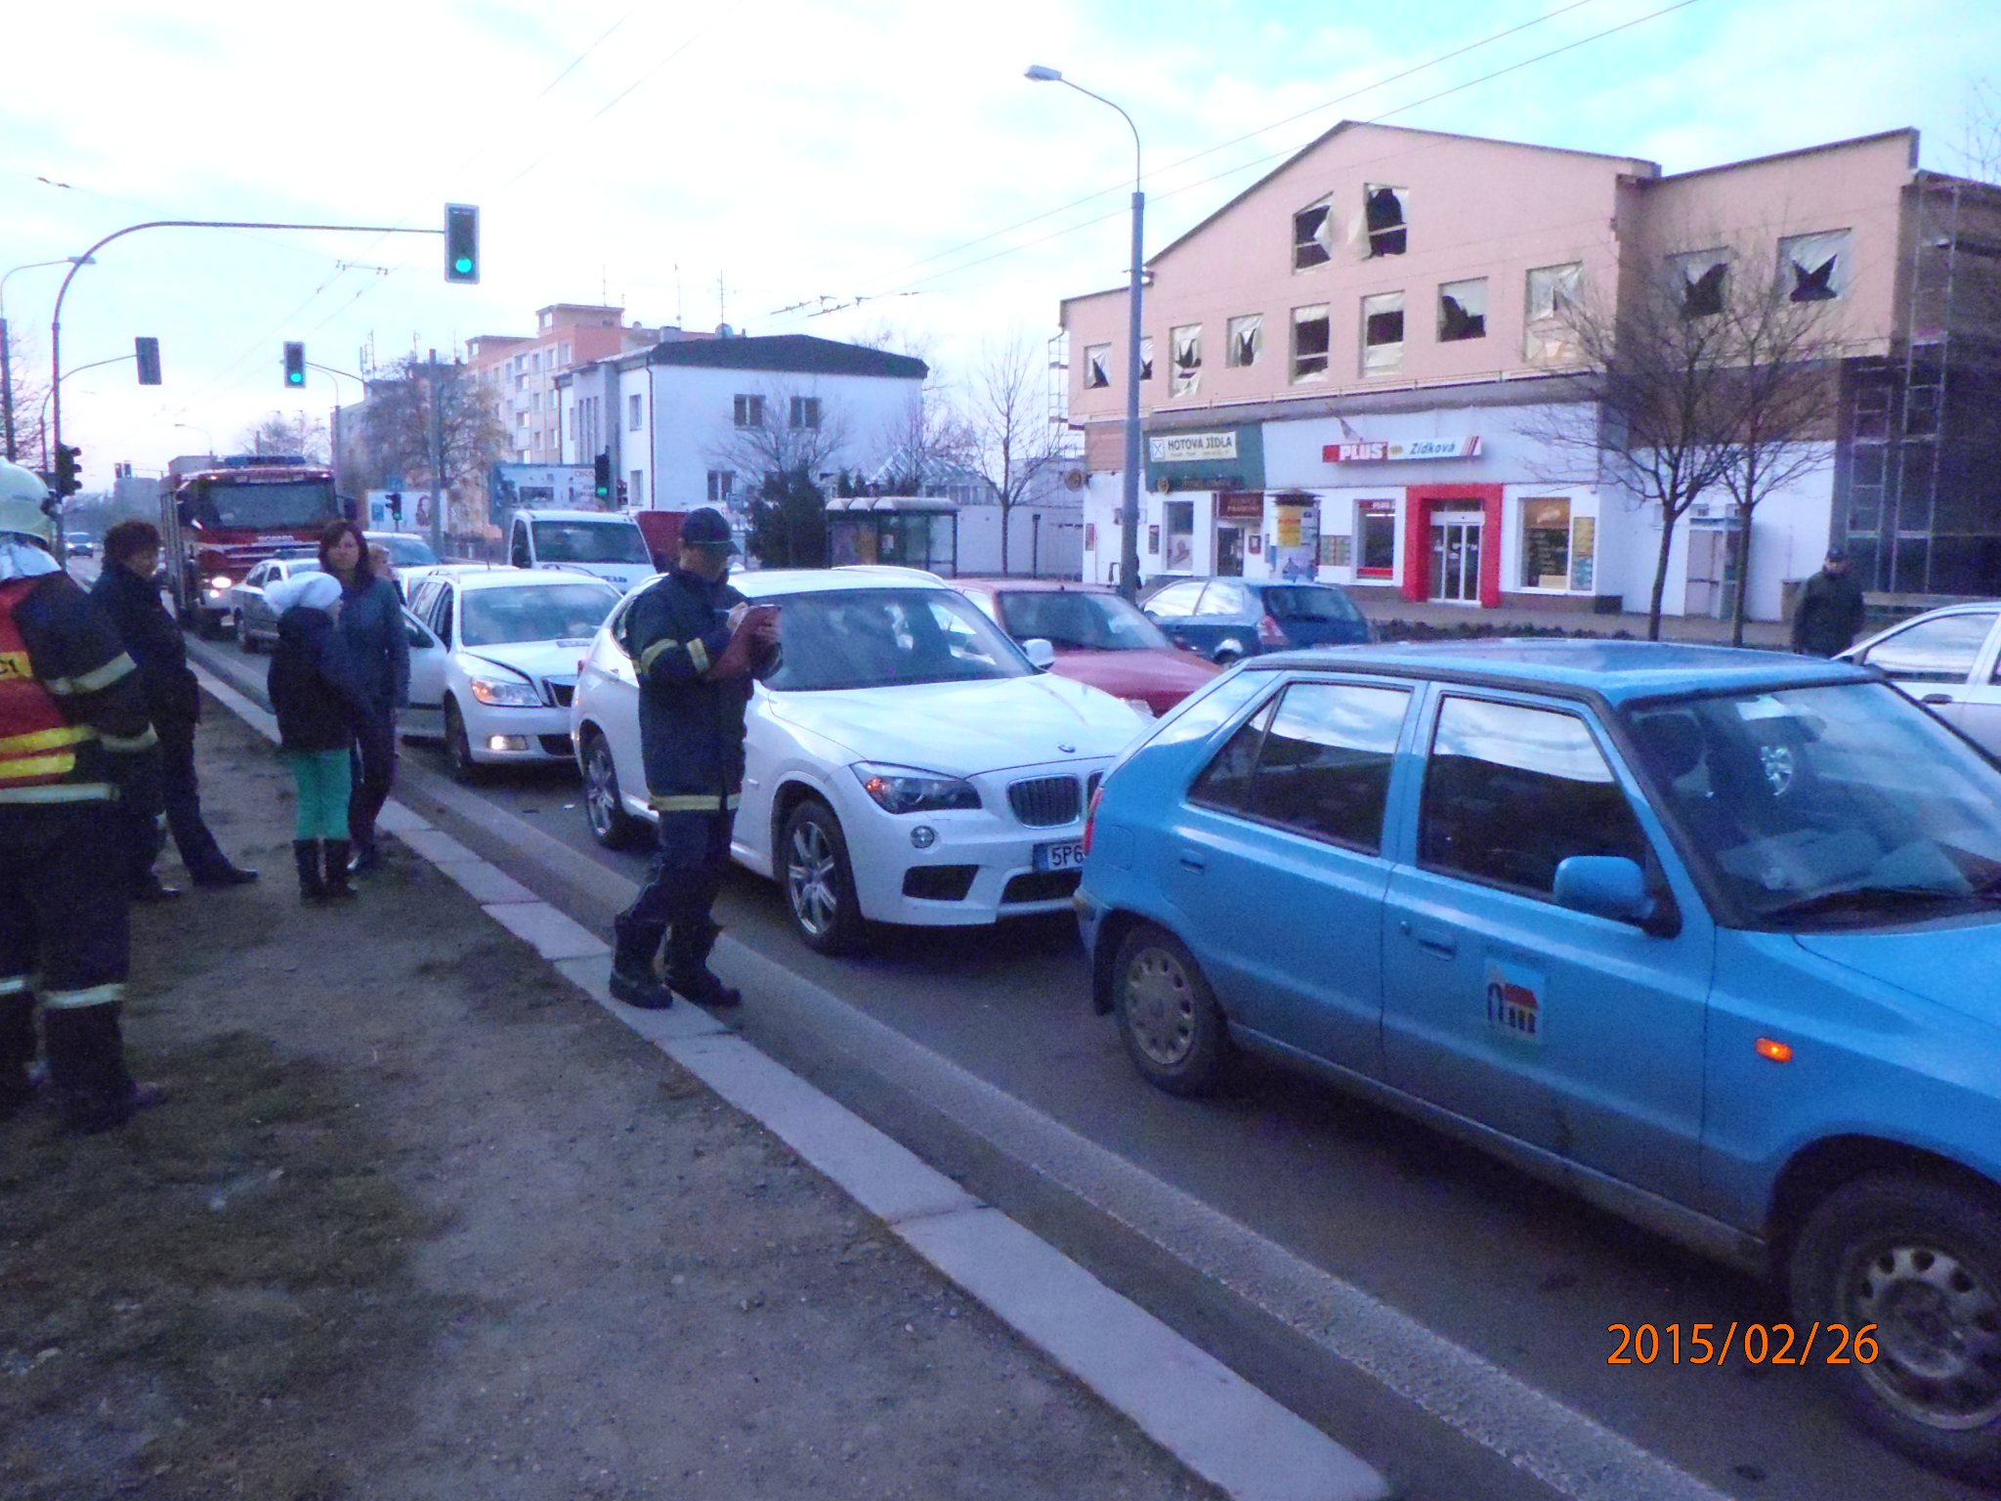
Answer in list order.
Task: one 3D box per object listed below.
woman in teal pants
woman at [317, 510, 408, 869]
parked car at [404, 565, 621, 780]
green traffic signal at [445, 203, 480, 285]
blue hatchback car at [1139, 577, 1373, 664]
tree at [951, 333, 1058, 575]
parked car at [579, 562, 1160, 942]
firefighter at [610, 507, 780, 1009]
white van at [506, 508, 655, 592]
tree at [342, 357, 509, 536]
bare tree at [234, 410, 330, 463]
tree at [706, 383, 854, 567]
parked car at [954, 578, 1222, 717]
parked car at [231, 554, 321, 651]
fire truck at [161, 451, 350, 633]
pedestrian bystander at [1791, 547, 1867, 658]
[{"bbox_3d":[-3.170,-0.078,7.433,0.430,1.470,0.340,6,9,37],"label":"woman in teal pants"},{"bbox_3d":[-3.228,-0.288,8.085,0.520,1.690,0.420,-1,7,-12],"label":"woman"},{"bbox_3d":[-3.886,-0.739,13.307,1.800,1.470,4.550,-4,8,-30],"label":"parked car"},{"bbox_3d":[-9.075,-8.543,27.300,0.580,1.340,0.350,-3,8,-25],"label":"green traffic signal"},{"bbox_3d":[2.676,-1.388,19.441,1.680,1.430,3.980,-4,8,-29],"label":"blue hatchback car"},{"bbox_3d":[0.107,-9.455,53.532,3.500,8.440,3.500,0,7,0],"label":"tree"},{"bbox_3d":[-0.799,-0.108,8.517,1.830,1.550,4.460,-4,9,-32],"label":"parked car"},{"bbox_3d":[-1.115,0.005,5.809,0.560,1.760,0.560,5,9,34],"label":"firefighter"},{"bbox_3d":[-6.430,-2.394,23.536,2.020,2.160,5.300,-4,9,-31],"label":"white van"},{"bbox_3d":[-32.684,-16.488,92.768,9.200,12.170,9.200,-4,8,-30],"label":"tree"},{"bbox_3d":[-49.622,-18.291,112.666,7.000,10.560,7.000,-4,8,-30],"label":"bare tree"},{"bbox_3d":[-7.534,-9.024,55.443,4.900,7.030,4.900,0,7,0],"label":"tree"},{"bbox_3d":[0.216,-0.584,12.563,1.670,1.430,3.950,-4,9,-31],"label":"parked car"},{"bbox_3d":[-10.765,-2.340,25.622,1.780,1.460,4.500,-5,9,-37],"label":"parked car"},{"bbox_3d":[-15.531,-4.204,33.197,2.500,3.200,8.000,-4,8,-30],"label":"fire truck"},{"bbox_3d":[8.008,-1.088,15.689,0.640,1.720,0.360,5,9,31],"label":"pedestrian bystander"}]

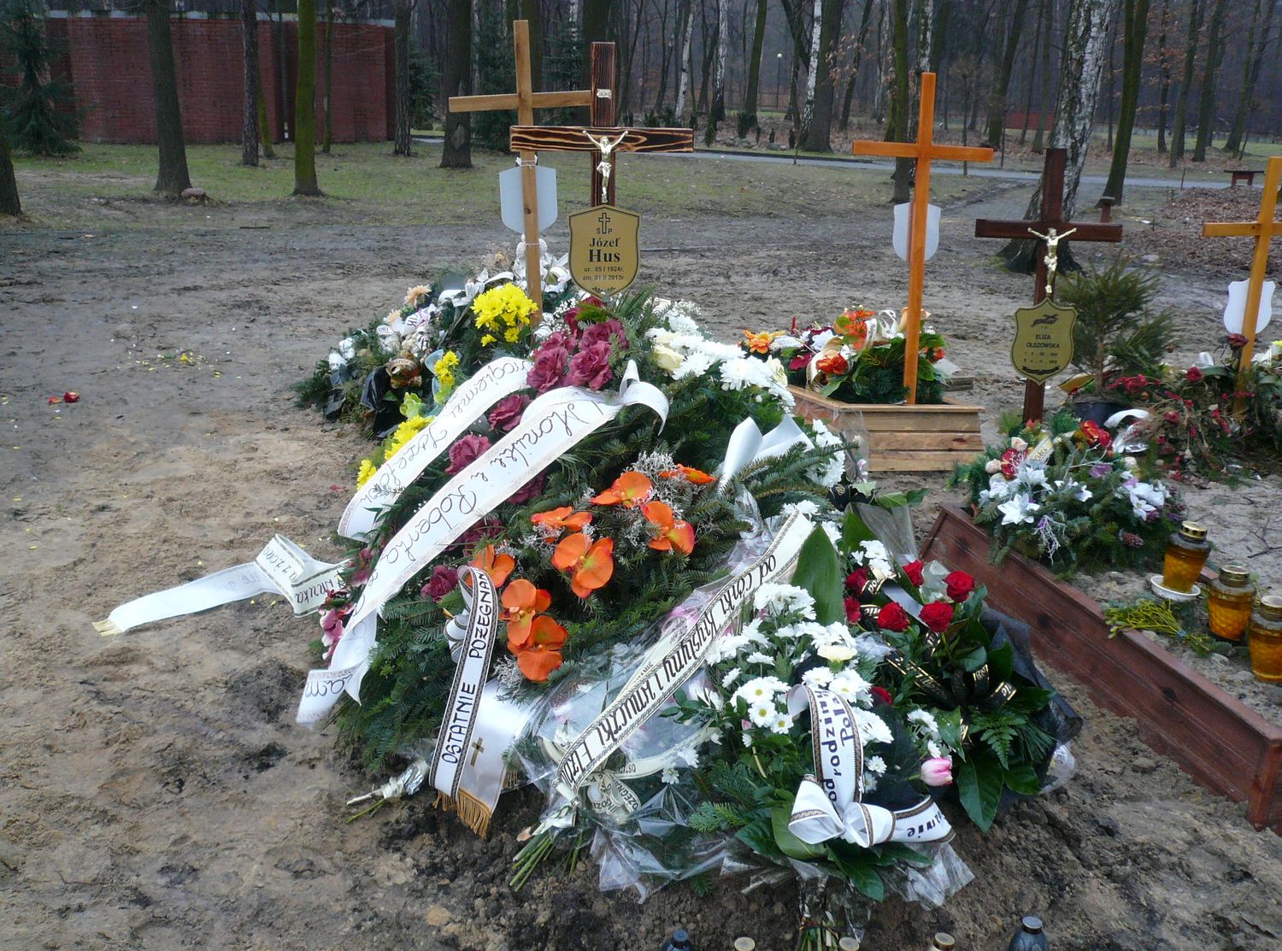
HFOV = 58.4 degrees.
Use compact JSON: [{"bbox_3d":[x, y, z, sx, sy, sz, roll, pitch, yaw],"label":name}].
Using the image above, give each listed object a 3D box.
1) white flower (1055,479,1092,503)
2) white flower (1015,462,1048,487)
[{"bbox_3d":[1.347,0.045,3.570,0.110,0.075,0.080,-1,19,-6],"label":"white flower"},{"bbox_3d":[1.175,-0.004,3.450,0.100,0.080,0.060,9,-5,23],"label":"white flower"}]

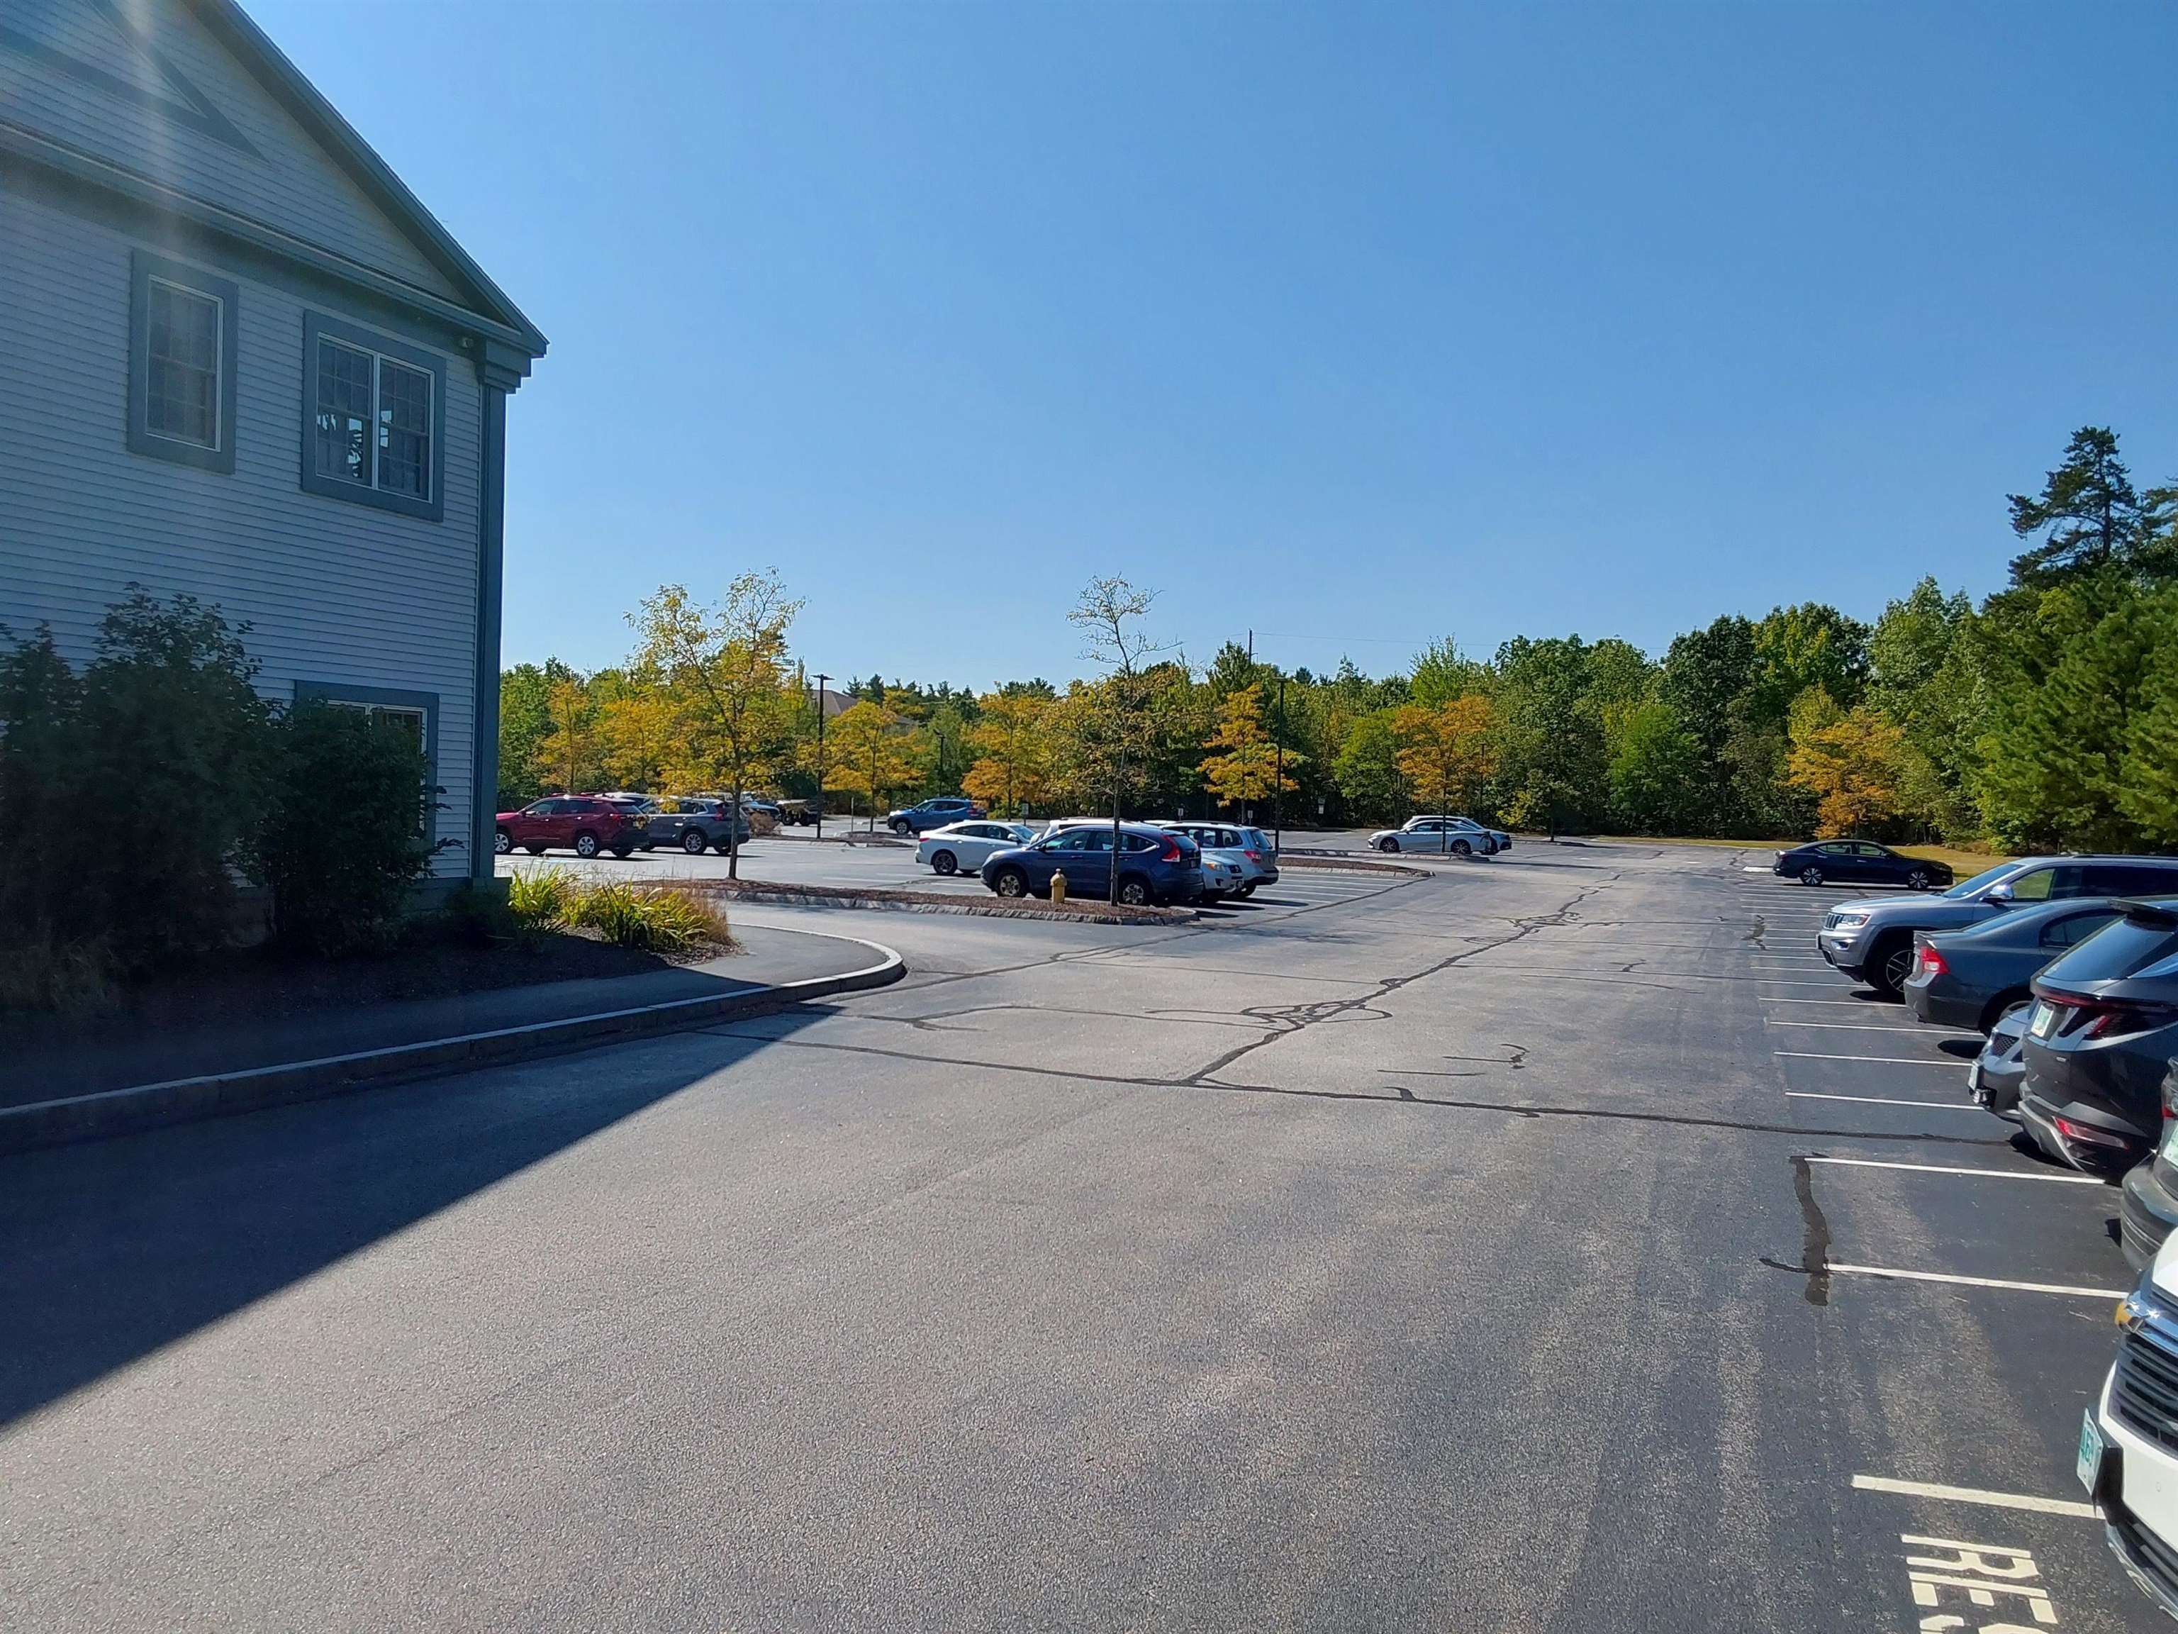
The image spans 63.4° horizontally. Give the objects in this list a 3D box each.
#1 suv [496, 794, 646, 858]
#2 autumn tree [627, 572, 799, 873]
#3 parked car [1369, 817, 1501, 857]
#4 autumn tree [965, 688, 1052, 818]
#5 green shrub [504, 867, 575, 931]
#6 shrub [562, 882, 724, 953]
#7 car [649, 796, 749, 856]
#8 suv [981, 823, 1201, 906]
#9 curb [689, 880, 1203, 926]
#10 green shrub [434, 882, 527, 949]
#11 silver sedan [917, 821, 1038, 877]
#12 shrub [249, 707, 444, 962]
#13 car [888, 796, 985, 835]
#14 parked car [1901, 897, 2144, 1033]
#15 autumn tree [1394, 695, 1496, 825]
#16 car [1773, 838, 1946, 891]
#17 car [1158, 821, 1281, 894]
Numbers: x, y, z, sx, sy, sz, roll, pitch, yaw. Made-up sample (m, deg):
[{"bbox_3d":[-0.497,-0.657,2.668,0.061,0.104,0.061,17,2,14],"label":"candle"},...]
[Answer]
[{"bbox_3d":[-13.836,0.199,46.464,4.600,1.690,1.855,2,1,20],"label":"suv"},{"bbox_3d":[-7.482,-1.899,35.965,3.300,6.300,3.300,1,1,0],"label":"autumn tree"},{"bbox_3d":[14.205,0.866,72.762,4.850,1.450,1.830,2,1,19],"label":"parked car"},{"bbox_3d":[-3.214,-2.280,72.307,3.633,5.987,3.633,1,1,0],"label":"autumn tree"},{"bbox_3d":[-6.593,0.993,21.200,0.850,0.780,0.850,2,1,20],"label":"green shrub"},{"bbox_3d":[-5.329,1.159,21.296,1.750,0.740,1.300,2,1,19],"label":"shrub"},{"bbox_3d":[-12.058,0.251,50.959,4.600,1.690,1.855,2,1,20],"label":"car"},{"bbox_3d":[0.017,0.912,36.122,4.530,1.660,1.820,2,1,19],"label":"suv"},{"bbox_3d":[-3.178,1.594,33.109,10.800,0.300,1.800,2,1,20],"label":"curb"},{"bbox_3d":[-7.138,1.099,20.696,1.000,0.740,1.000,2,1,19],"label":"green shrub"},{"bbox_3d":[-2.018,0.775,44.210,4.800,1.460,1.840,2,1,20],"label":"silver sedan"},{"bbox_3d":[-7.420,0.111,17.600,1.900,2.550,1.920,2,1,20],"label":"shrub"},{"bbox_3d":[-6.707,0.011,78.799,4.660,1.700,1.840,2,1,20],"label":"car"},{"bbox_3d":[9.775,1.479,15.850,4.500,1.435,1.750,2,1,19],"label":"parked car"},{"bbox_3d":[13.508,-1.614,66.537,3.857,5.963,3.857,2,1,20],"label":"autumn tree"},{"bbox_3d":[22.945,1.390,52.369,4.900,1.440,1.850,2,1,19],"label":"car"},{"bbox_3d":[1.983,0.929,40.490,4.560,1.690,1.790,2,1,19],"label":"car"}]

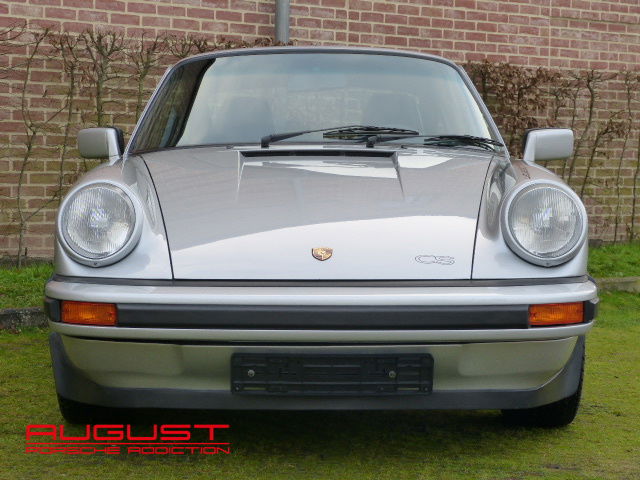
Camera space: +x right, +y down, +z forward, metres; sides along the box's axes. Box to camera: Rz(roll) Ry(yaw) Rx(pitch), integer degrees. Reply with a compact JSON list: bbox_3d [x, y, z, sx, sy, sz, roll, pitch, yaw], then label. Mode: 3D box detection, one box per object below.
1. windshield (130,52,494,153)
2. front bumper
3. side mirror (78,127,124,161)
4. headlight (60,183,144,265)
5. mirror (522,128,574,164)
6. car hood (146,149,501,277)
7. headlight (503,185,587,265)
[{"bbox_3d":[-0.024,-0.504,5.530,1.310,0.580,0.300,0,-33,-1],"label":"windshield"},{"bbox_3d":[0.004,0.278,4.120,1.560,0.350,0.420,0,2,-1],"label":"front bumper"},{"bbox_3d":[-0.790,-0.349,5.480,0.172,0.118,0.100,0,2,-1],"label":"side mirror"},{"bbox_3d":[-0.602,-0.044,4.160,0.232,0.243,0.120,0,-10,-1],"label":"headlight"},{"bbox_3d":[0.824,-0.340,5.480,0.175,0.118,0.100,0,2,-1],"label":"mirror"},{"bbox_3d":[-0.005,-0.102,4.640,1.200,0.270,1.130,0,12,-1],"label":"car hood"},{"bbox_3d":[0.616,-0.044,4.160,0.232,0.243,0.120,0,-10,-1],"label":"headlight"}]

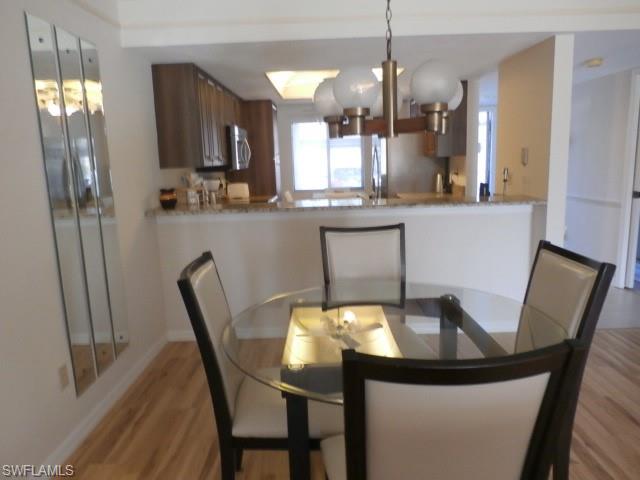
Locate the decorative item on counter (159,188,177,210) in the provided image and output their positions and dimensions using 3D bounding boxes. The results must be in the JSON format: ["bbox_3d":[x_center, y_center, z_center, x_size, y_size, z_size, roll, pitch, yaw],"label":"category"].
[{"bbox_3d":[-1.164,-0.319,3.558,0.125,0.162,0.125,-2,10,1],"label":"decorative item on counter"}]

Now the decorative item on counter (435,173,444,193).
[{"bbox_3d":[1.027,-0.470,3.928,0.070,0.195,0.070,-2,10,1],"label":"decorative item on counter"}]

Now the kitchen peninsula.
[{"bbox_3d":[0.196,0.214,3.799,2.864,1.065,0.830,-2,10,1],"label":"kitchen peninsula"}]

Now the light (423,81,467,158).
[{"bbox_3d":[0.463,-0.469,1.720,0.160,0.270,0.160,-2,10,1],"label":"light"}]

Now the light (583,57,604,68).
[{"bbox_3d":[2.354,-1.517,3.969,0.170,0.050,0.170,-2,10,1],"label":"light"}]

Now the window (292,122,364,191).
[{"bbox_3d":[0.120,-1.177,6.514,1.014,0.956,0.100,-2,10,1],"label":"window"}]

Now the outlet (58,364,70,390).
[{"bbox_3d":[-1.235,0.668,2.245,0.010,0.116,0.075,-2,10,1],"label":"outlet"}]

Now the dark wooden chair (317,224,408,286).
[{"bbox_3d":[0.258,0.471,2.463,0.485,1.020,0.590,-2,10,1],"label":"dark wooden chair"}]

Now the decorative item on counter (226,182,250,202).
[{"bbox_3d":[-0.707,-0.413,3.973,0.185,0.175,0.200,-2,10,1],"label":"decorative item on counter"}]

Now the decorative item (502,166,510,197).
[{"bbox_3d":[1.524,-0.481,3.776,0.057,0.240,0.060,-2,10,1],"label":"decorative item"}]

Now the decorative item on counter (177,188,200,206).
[{"bbox_3d":[-1.053,-0.345,3.748,0.165,0.144,0.150,-2,10,1],"label":"decorative item on counter"}]

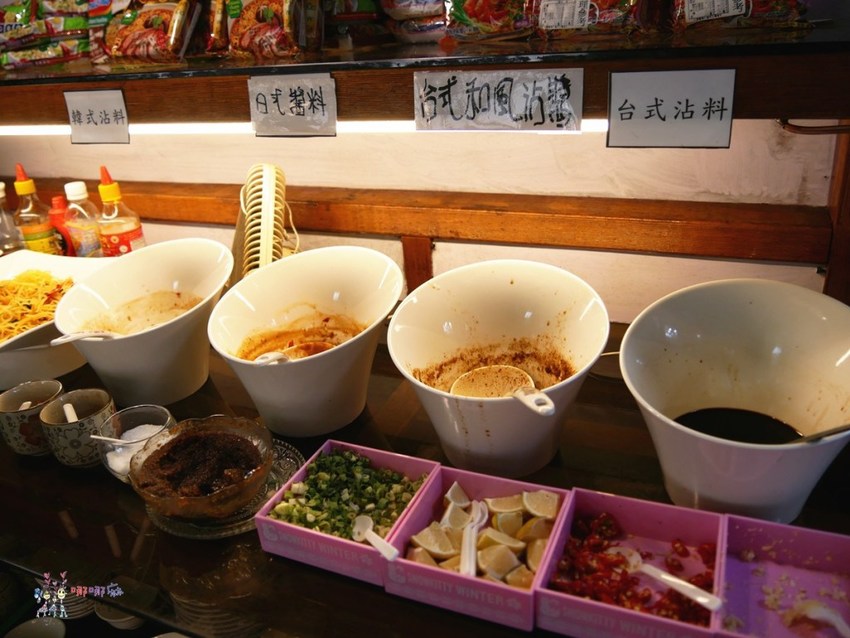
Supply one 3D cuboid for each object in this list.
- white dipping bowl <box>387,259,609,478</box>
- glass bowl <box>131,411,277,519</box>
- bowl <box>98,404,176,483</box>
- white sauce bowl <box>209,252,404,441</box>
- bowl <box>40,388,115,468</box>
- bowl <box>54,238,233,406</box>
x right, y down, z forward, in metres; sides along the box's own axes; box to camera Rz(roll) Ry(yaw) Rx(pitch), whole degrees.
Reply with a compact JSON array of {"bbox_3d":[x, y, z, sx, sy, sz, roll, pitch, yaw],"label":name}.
[{"bbox_3d":[0.083,0.058,0.769,0.236,0.176,0.240,1,25,12],"label":"white dipping bowl"},{"bbox_3d":[-0.235,0.163,0.742,0.148,0.044,0.148,-4,24,2],"label":"glass bowl"},{"bbox_3d":[-0.320,0.146,0.781,0.081,0.064,0.081,-4,24,2],"label":"bowl"},{"bbox_3d":[-0.140,0.031,0.866,0.236,0.176,0.240,-4,24,2],"label":"white sauce bowl"},{"bbox_3d":[-0.408,0.133,0.825,0.079,0.064,0.079,-18,28,-27],"label":"bowl"},{"bbox_3d":[-0.371,0.009,0.954,0.236,0.176,0.240,8,27,26],"label":"bowl"}]

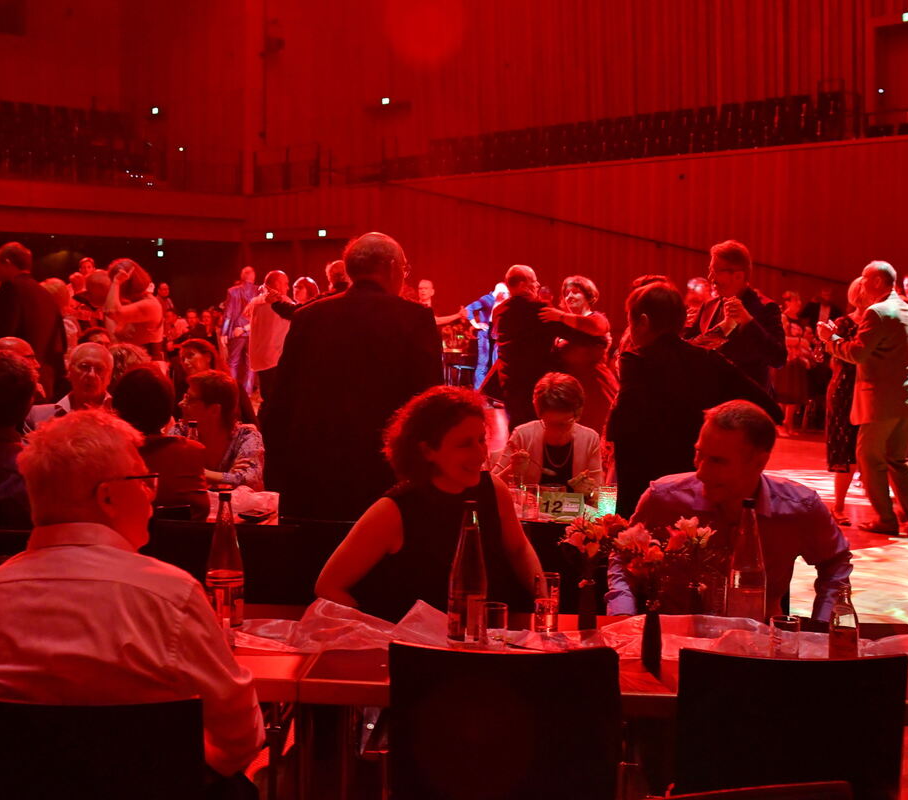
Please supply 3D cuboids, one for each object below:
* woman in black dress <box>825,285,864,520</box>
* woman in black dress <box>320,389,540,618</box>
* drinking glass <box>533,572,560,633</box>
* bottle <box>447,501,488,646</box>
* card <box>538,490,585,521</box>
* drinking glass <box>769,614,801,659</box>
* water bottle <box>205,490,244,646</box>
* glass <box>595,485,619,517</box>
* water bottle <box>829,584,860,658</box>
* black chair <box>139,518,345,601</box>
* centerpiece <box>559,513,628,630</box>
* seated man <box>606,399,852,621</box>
[{"bbox_3d":[2.701,0.012,9.150,0.420,1.670,0.480,3,5,30],"label":"woman in black dress"},{"bbox_3d":[-0.056,0.594,3.310,0.560,1.255,0.700,0,4,-11],"label":"woman in black dress"},{"bbox_3d":[0.203,0.447,2.920,0.057,0.128,0.057,1,4,4],"label":"drinking glass"},{"bbox_3d":[0.031,0.366,2.830,0.084,0.298,0.084,1,4,4],"label":"bottle"},{"bbox_3d":[0.356,0.342,4.417,0.150,0.092,0.075,2,4,21],"label":"card"},{"bbox_3d":[0.658,0.464,2.647,0.060,0.080,0.060,1,4,6],"label":"drinking glass"},{"bbox_3d":[-0.507,0.351,2.950,0.084,0.298,0.084,1,4,4],"label":"water bottle"},{"bbox_3d":[0.510,0.336,4.415,0.064,0.108,0.064,1,4,6],"label":"glass"},{"bbox_3d":[0.784,0.451,2.680,0.058,0.166,0.058,1,4,4],"label":"water bottle"},{"bbox_3d":[-0.552,0.762,3.450,0.470,0.840,0.530,1,4,6],"label":"black chair"},{"bbox_3d":[0.305,0.376,2.890,0.170,0.275,0.160,1,4,4],"label":"centerpiece"},{"bbox_3d":[0.634,0.605,3.100,0.580,1.220,0.780,1,4,14],"label":"seated man"}]

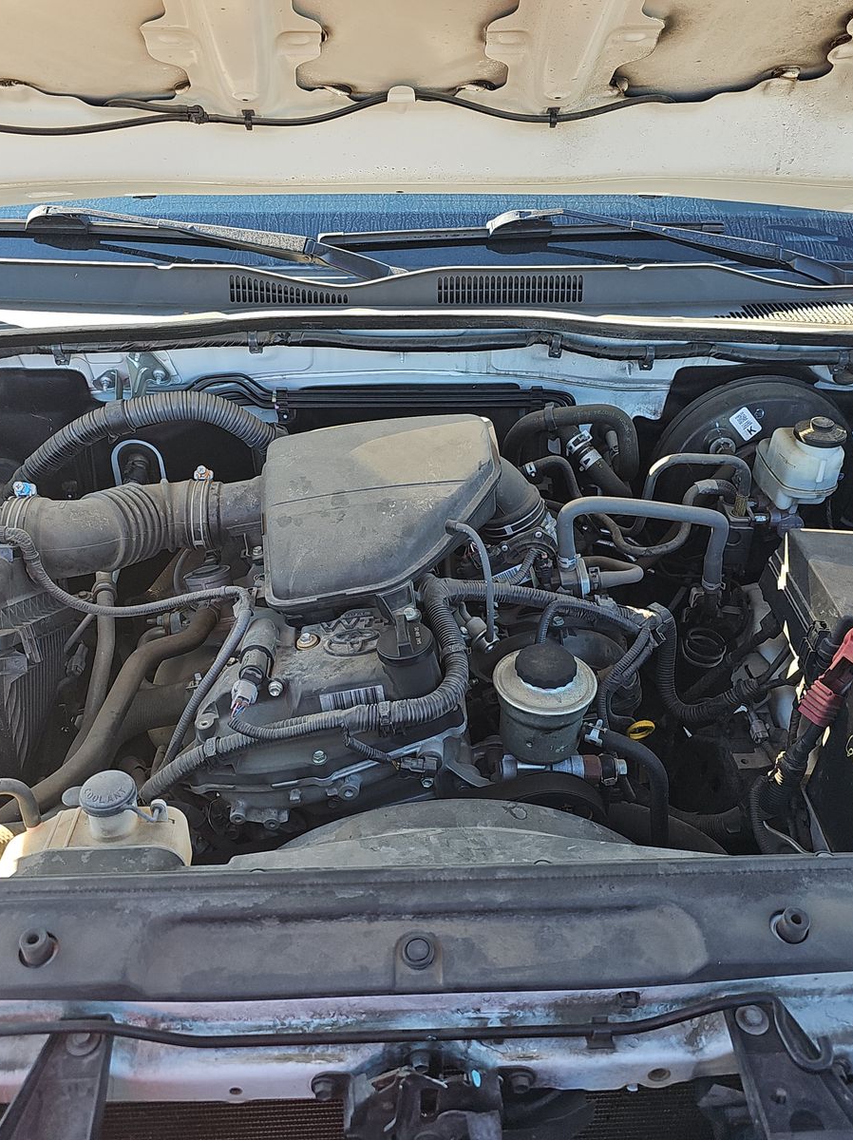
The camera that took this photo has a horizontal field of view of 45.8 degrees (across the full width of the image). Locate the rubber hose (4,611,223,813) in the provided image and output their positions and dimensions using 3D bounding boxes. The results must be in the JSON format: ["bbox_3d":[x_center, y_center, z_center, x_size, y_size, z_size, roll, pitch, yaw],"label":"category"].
[{"bbox_3d":[-0.333,0.150,1.075,0.080,0.075,0.280,25,60,30],"label":"rubber hose"}]

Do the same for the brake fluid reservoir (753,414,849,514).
[{"bbox_3d":[0.431,-0.124,1.170,0.085,0.090,0.105,0,36,0],"label":"brake fluid reservoir"}]

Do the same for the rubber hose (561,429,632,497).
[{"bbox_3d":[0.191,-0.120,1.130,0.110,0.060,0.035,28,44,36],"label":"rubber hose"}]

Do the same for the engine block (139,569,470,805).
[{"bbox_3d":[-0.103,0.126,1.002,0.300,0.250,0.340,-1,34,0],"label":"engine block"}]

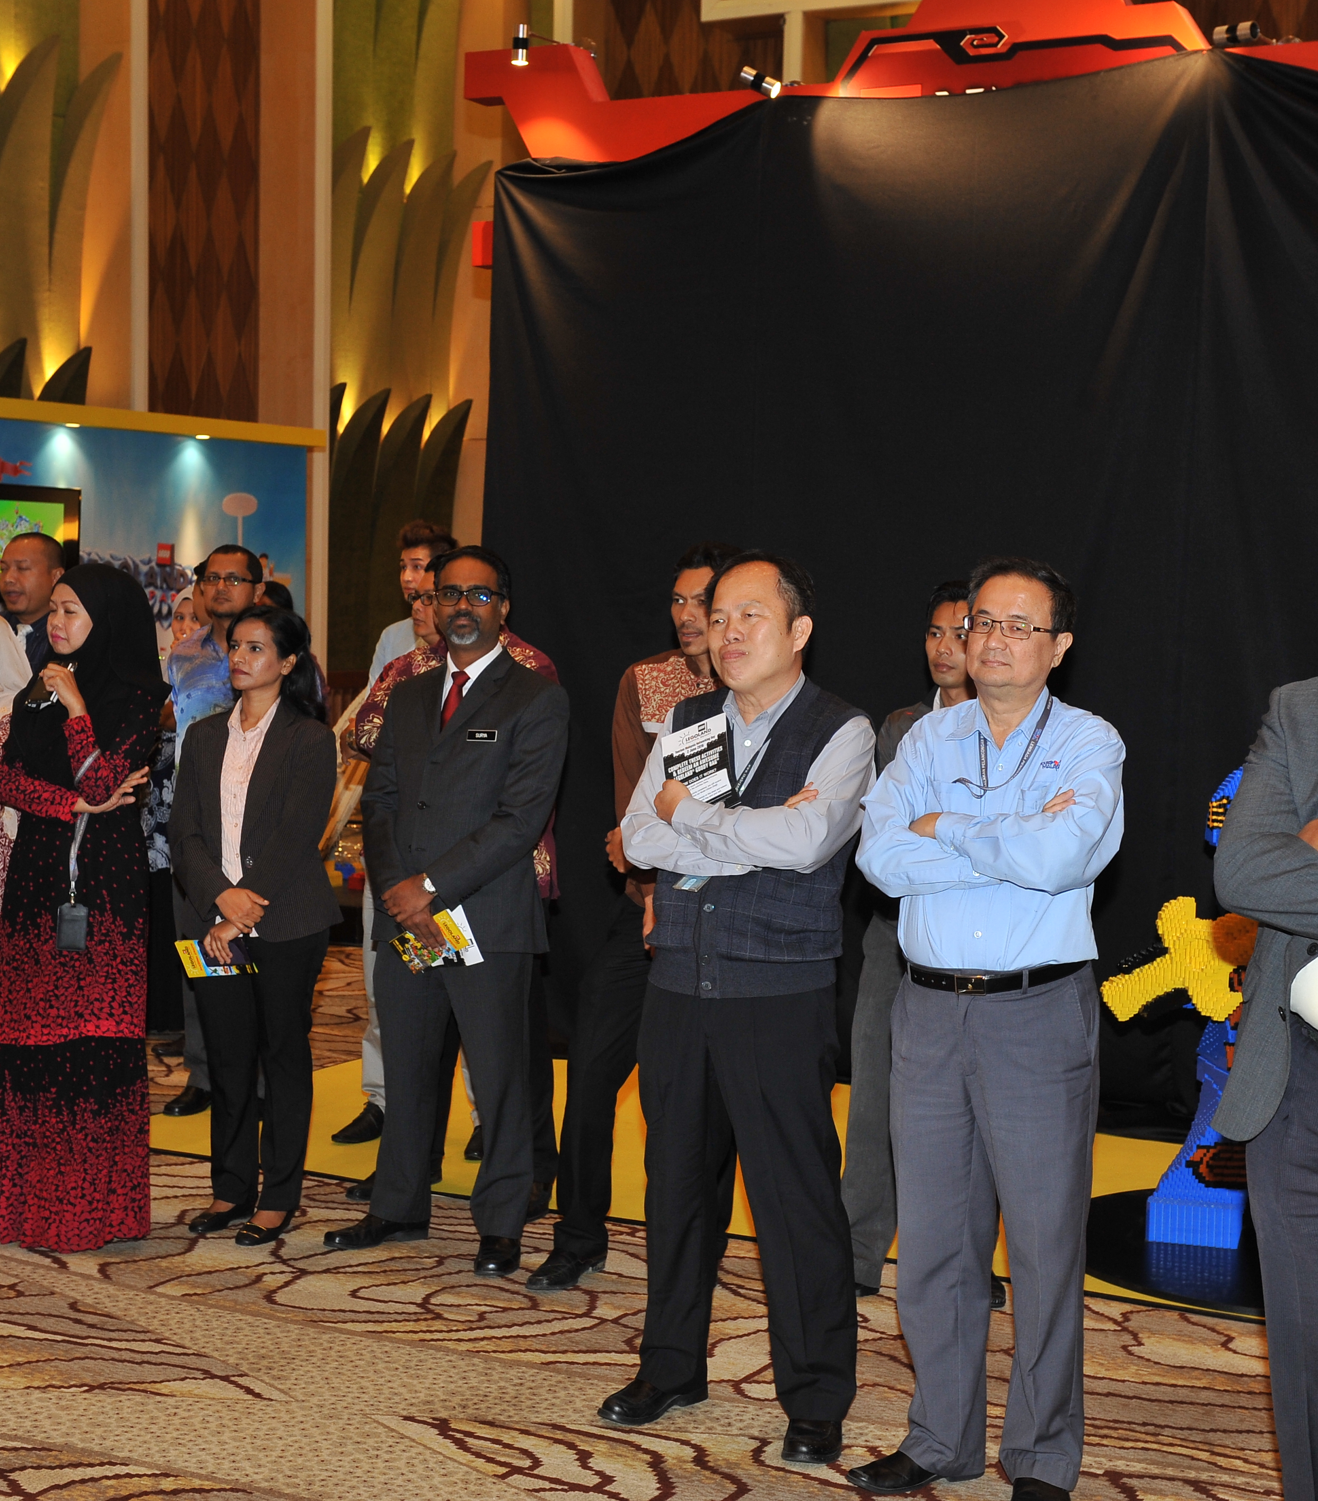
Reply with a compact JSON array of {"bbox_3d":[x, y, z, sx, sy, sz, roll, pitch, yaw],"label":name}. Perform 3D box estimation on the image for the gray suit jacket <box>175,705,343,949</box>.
[{"bbox_3d":[-1.007,0.184,6.543,0.410,0.585,0.270,3,5,24],"label":"gray suit jacket"}]

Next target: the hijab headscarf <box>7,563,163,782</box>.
[{"bbox_3d":[-1.392,-0.190,6.380,0.330,0.530,0.360,-3,5,-45],"label":"hijab headscarf"}]

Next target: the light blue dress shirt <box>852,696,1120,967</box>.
[{"bbox_3d":[0.591,0.143,4.680,0.480,0.510,0.330,3,4,28],"label":"light blue dress shirt"}]

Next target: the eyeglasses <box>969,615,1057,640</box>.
[{"bbox_3d":[0.640,-0.221,4.741,0.138,0.038,0.135,7,5,34],"label":"eyeglasses"}]

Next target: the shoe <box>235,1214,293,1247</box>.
[{"bbox_3d":[-0.955,1.169,6.566,0.085,0.075,0.240,4,5,35],"label":"shoe"}]

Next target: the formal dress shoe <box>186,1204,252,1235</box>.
[{"bbox_3d":[-1.103,1.164,6.690,0.085,0.070,0.240,4,5,38],"label":"formal dress shoe"}]

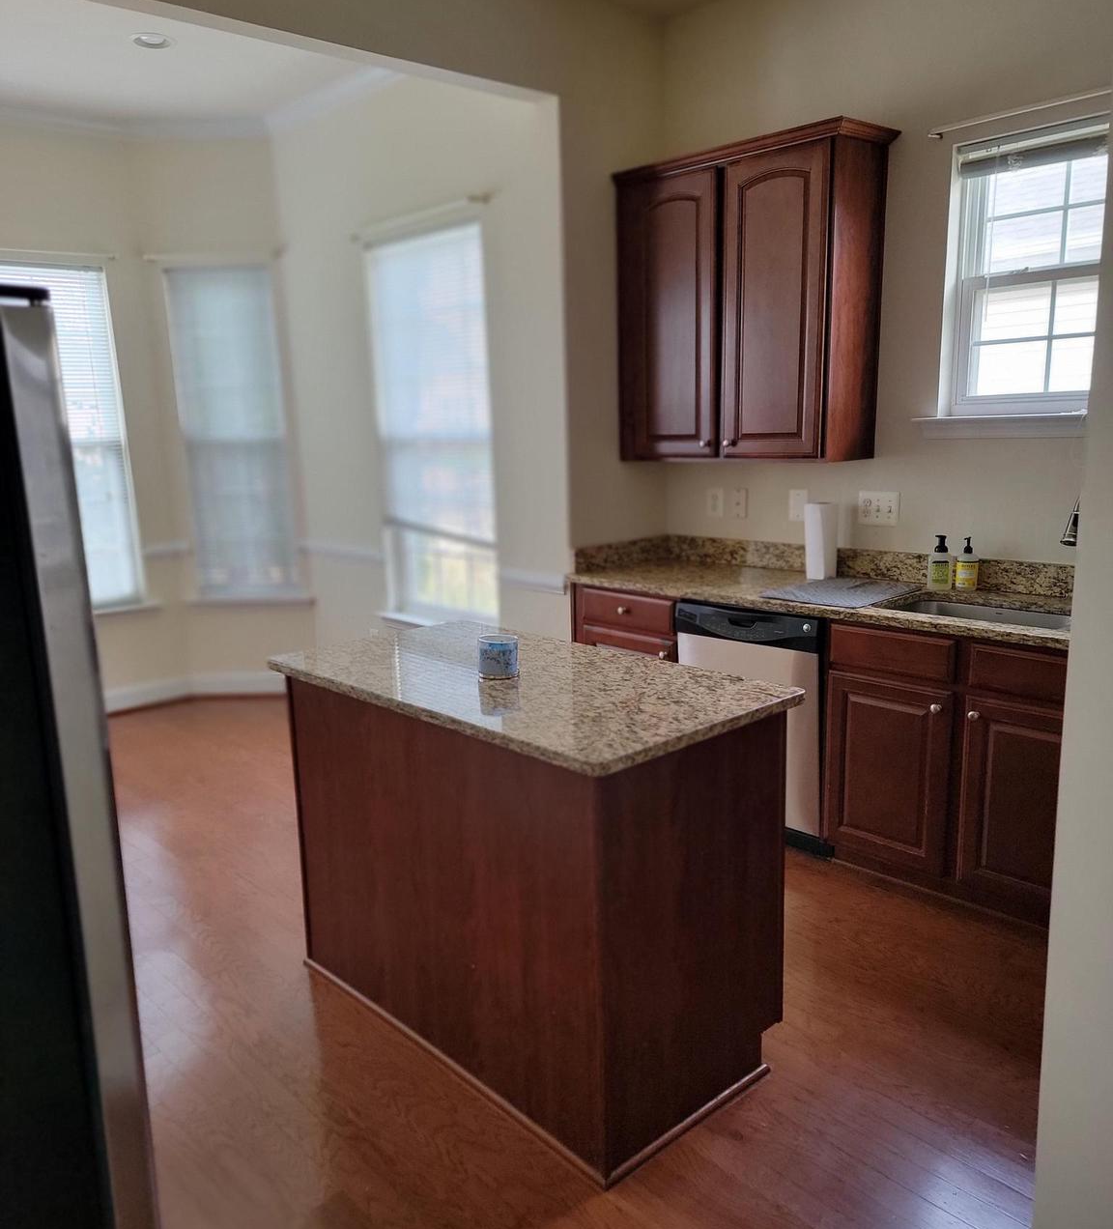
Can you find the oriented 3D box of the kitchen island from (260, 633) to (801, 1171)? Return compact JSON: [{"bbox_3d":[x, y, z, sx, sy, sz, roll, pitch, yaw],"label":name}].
[{"bbox_3d":[-0.100,0.589,2.655,0.677,0.896,1.282,-12,15,-41],"label":"kitchen island"}]

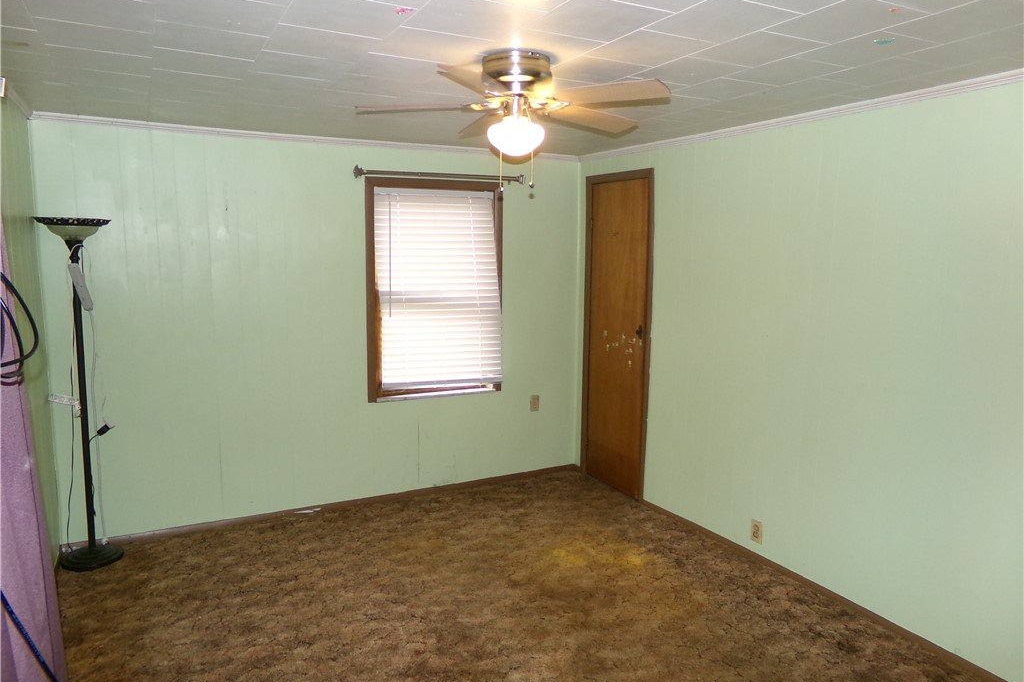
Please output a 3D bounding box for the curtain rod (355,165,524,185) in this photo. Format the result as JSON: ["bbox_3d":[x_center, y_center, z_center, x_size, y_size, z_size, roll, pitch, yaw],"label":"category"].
[{"bbox_3d":[-0.421,-1.007,4.339,1.121,0.076,0.111,-3,8,-28],"label":"curtain rod"}]

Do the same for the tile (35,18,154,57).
[{"bbox_3d":[-1.270,-0.931,2.179,0.306,0.020,0.311,-3,8,-28],"label":"tile"}]

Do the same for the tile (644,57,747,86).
[{"bbox_3d":[0.625,-0.955,2.506,0.306,0.020,0.311,-3,8,-28],"label":"tile"}]

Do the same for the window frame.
[{"bbox_3d":[-0.472,-0.317,4.466,0.909,1.353,0.081,-3,8,-28],"label":"window frame"}]

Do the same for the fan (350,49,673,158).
[{"bbox_3d":[0.011,-0.786,2.367,1.060,0.300,1.060,-3,8,-28],"label":"fan"}]

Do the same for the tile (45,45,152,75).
[{"bbox_3d":[-1.416,-0.968,2.454,0.306,0.020,0.311,-3,8,-28],"label":"tile"}]

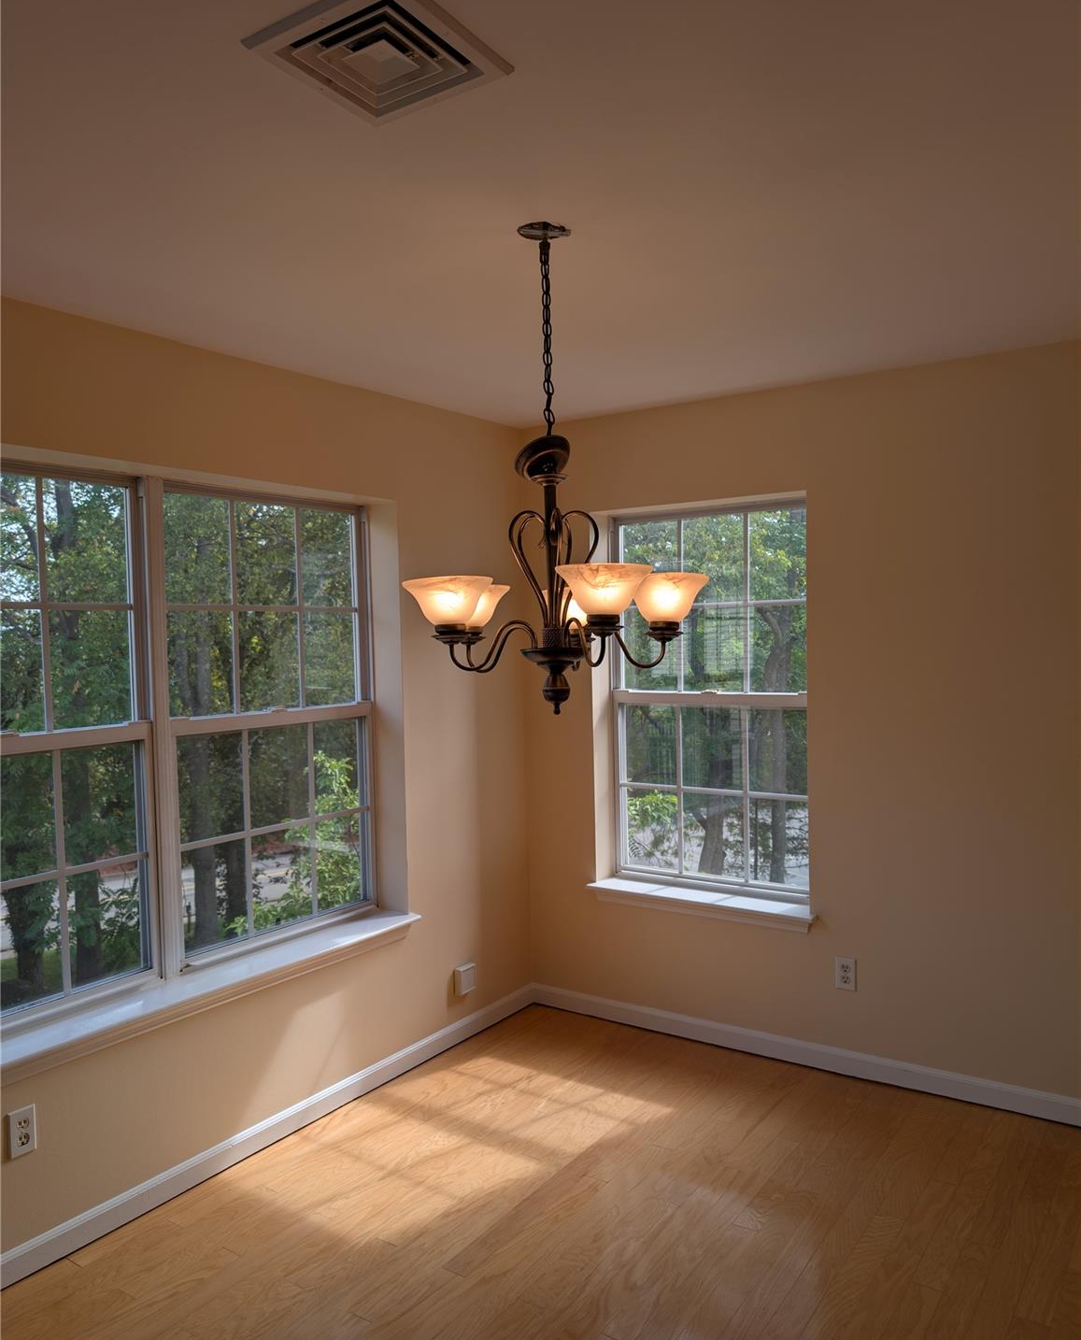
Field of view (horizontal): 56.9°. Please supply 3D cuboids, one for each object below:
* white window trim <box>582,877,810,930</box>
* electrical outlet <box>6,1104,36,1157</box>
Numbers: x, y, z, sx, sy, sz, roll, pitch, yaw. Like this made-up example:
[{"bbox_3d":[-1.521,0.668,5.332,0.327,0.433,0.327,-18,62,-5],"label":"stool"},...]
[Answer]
[{"bbox_3d":[0.620,0.907,3.831,0.930,0.070,0.167,0,2,35],"label":"white window trim"},{"bbox_3d":[-1.283,1.145,2.469,0.008,0.115,0.071,0,2,35],"label":"electrical outlet"}]

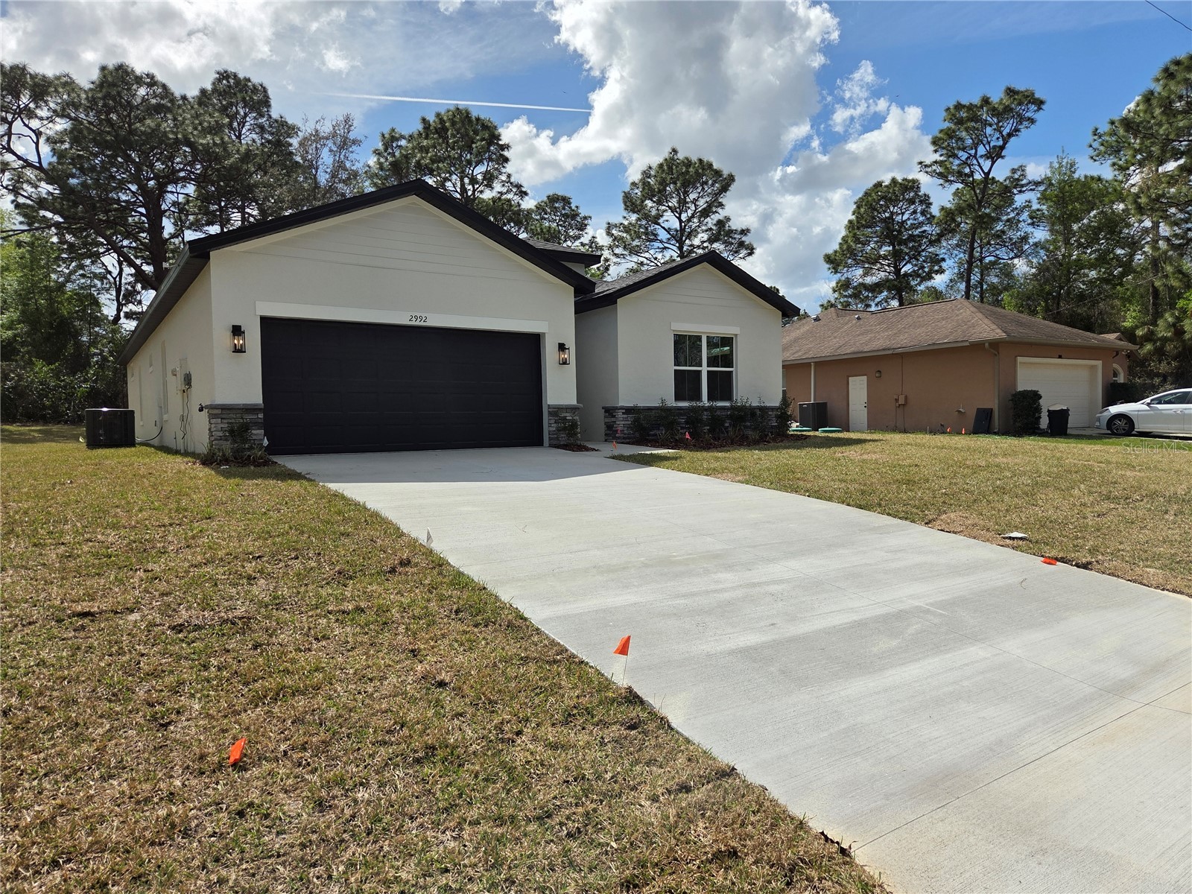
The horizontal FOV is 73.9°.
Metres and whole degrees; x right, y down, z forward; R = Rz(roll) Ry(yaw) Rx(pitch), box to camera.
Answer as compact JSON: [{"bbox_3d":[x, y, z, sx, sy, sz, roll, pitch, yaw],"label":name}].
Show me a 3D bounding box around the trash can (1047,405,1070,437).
[{"bbox_3d":[14.186,-0.820,24.300,0.580,0.980,0.630,1,2,41],"label":"trash can"}]

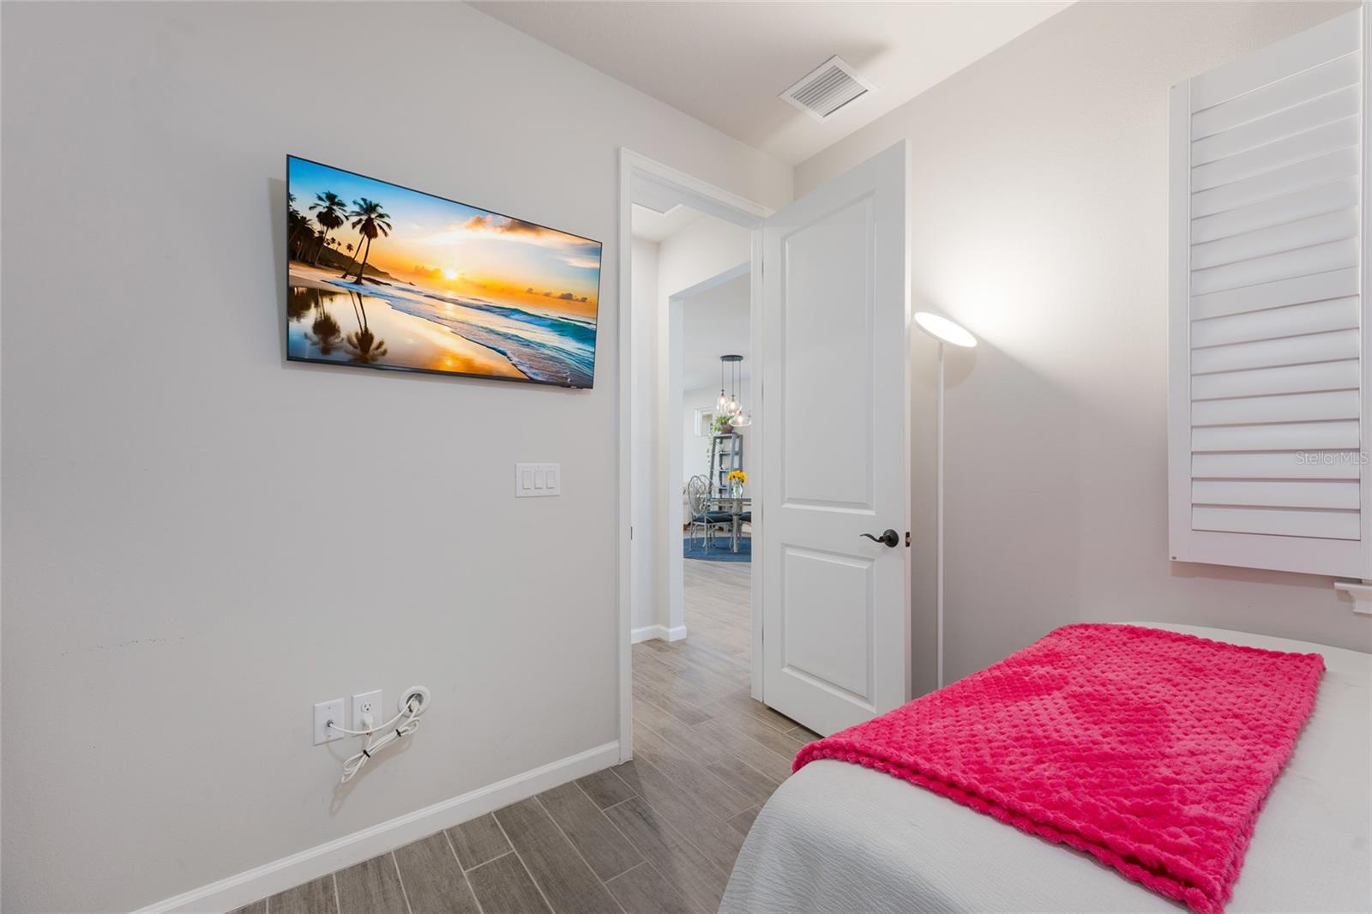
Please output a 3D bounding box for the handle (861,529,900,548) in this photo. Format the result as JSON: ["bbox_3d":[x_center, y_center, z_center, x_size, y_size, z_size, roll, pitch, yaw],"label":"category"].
[{"bbox_3d":[0.751,0.317,2.077,0.065,0.069,0.135,1,-1,-33],"label":"handle"}]

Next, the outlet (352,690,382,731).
[{"bbox_3d":[-0.989,0.795,1.657,0.077,0.120,0.008,1,-1,-37],"label":"outlet"}]

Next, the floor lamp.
[{"bbox_3d":[0.965,0.346,1.994,0.260,1.830,0.260,1,-1,-24],"label":"floor lamp"}]

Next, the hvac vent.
[{"bbox_3d":[0.608,-1.551,2.269,0.290,0.020,0.290,1,-1,-37],"label":"hvac vent"}]

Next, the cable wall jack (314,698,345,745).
[{"bbox_3d":[-1.068,0.793,1.597,0.075,0.120,0.008,1,-1,-37],"label":"cable wall jack"}]

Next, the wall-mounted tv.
[{"bbox_3d":[-0.748,-0.553,1.806,0.965,0.560,0.060,1,6,-36],"label":"wall-mounted tv"}]

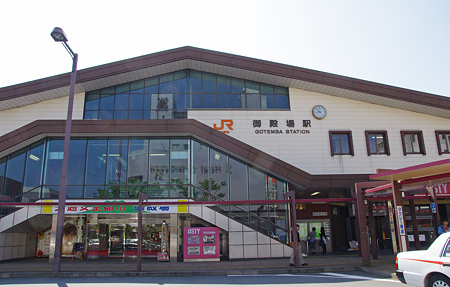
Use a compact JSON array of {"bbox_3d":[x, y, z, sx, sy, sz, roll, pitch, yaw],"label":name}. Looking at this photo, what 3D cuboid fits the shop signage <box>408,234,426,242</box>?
[{"bbox_3d":[11.637,5.750,20.405,1.089,0.395,0.040,0,-14,-3],"label":"shop signage"}]

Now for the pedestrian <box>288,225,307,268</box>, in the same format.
[{"bbox_3d":[3.209,4.436,14.719,0.780,1.706,0.500,0,-14,-3],"label":"pedestrian"}]

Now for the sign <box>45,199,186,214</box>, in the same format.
[{"bbox_3d":[-5.729,3.297,17.556,7.444,0.770,0.100,0,-14,-3],"label":"sign"}]

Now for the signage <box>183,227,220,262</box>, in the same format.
[{"bbox_3d":[-1.151,5.118,17.084,1.833,1.671,0.250,0,-14,-3],"label":"signage"}]

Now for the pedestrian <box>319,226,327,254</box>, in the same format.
[{"bbox_3d":[5.877,5.838,20.256,0.480,1.540,0.380,-2,-14,5],"label":"pedestrian"}]

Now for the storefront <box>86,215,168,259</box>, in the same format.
[{"bbox_3d":[-5.773,5.546,20.122,4.788,2.512,0.400,0,-14,-3],"label":"storefront"}]

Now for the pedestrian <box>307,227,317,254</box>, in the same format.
[{"bbox_3d":[5.292,5.875,20.387,0.550,1.550,0.380,-2,-14,3],"label":"pedestrian"}]

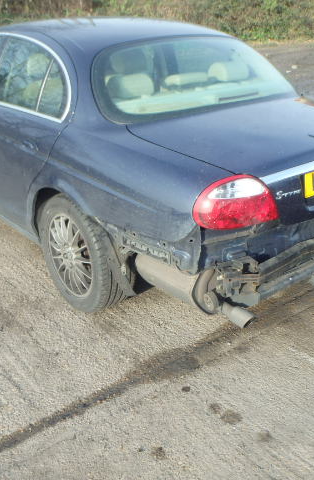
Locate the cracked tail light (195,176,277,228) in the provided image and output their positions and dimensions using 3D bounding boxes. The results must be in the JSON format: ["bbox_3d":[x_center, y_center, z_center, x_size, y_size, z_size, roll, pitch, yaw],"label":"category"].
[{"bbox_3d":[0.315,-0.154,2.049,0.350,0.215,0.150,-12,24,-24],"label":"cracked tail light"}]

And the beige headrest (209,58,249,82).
[{"bbox_3d":[0.433,-1.015,3.134,0.240,0.130,0.130,-19,30,-35],"label":"beige headrest"}]

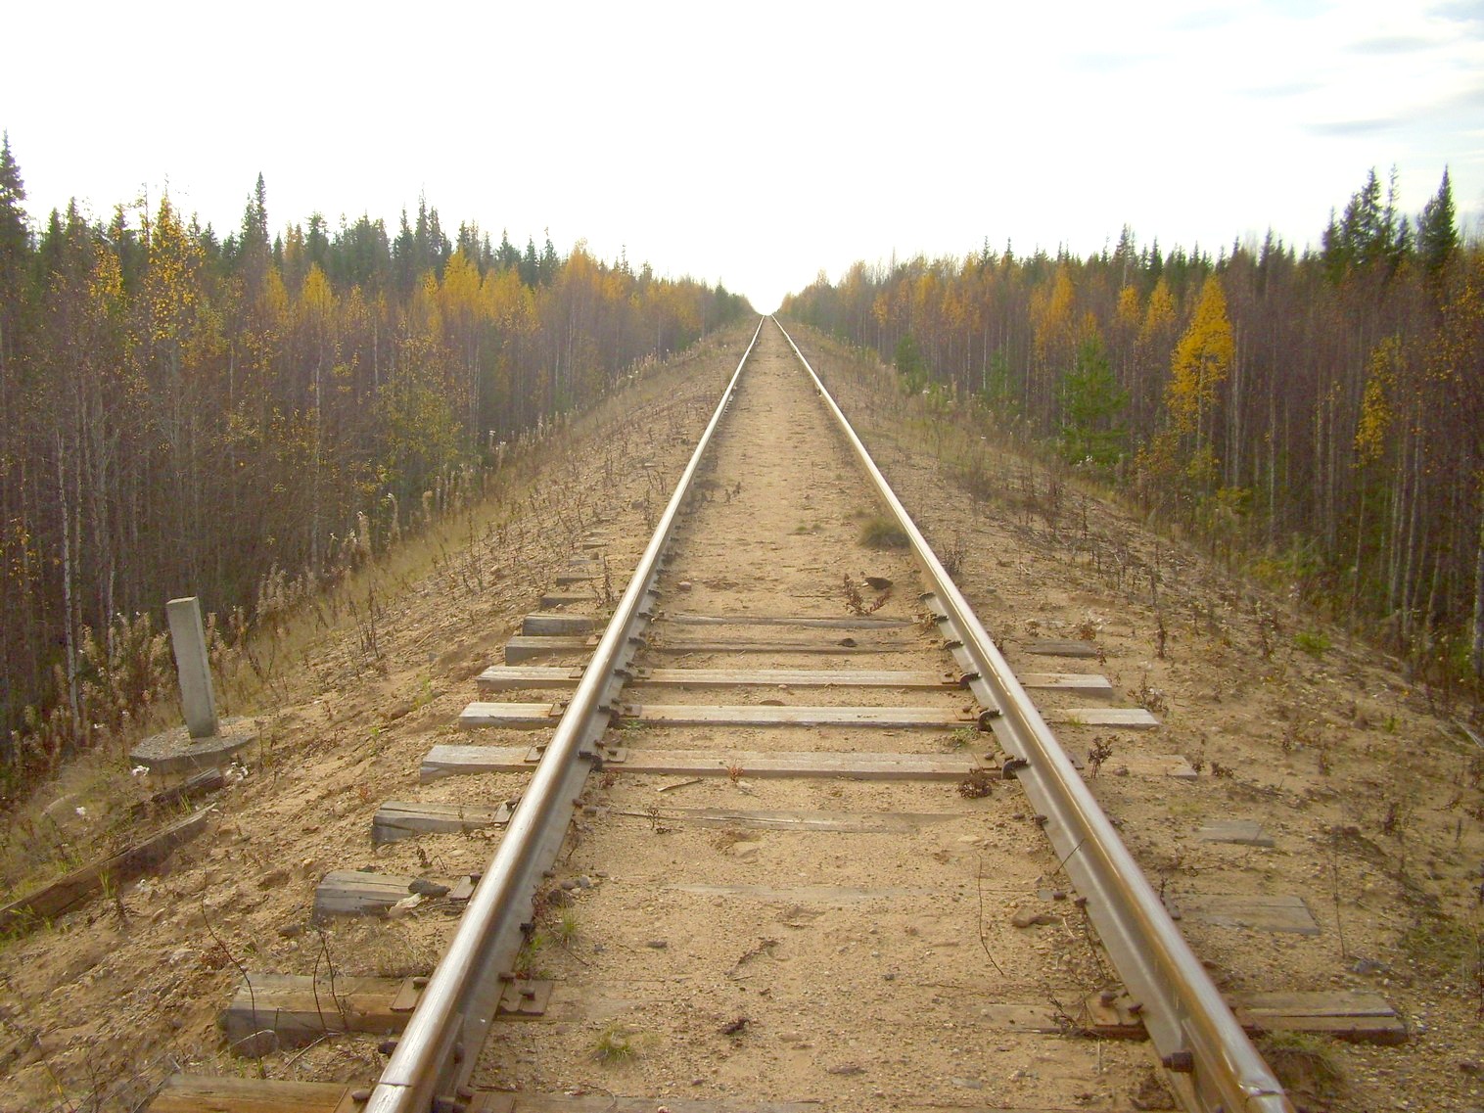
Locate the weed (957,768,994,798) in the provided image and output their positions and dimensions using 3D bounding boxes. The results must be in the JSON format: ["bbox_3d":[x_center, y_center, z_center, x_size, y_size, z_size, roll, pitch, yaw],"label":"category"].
[{"bbox_3d":[0.785,0.763,4.896,0.115,0.075,0.100,1,10,1],"label":"weed"}]

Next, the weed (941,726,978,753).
[{"bbox_3d":[0.809,0.679,5.385,0.130,0.070,0.110,1,10,1],"label":"weed"}]

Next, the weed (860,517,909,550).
[{"bbox_3d":[0.911,-0.155,9.281,0.310,0.195,0.270,1,10,1],"label":"weed"}]

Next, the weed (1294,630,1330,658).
[{"bbox_3d":[3.233,0.496,8.247,0.175,0.130,0.160,1,10,1],"label":"weed"}]

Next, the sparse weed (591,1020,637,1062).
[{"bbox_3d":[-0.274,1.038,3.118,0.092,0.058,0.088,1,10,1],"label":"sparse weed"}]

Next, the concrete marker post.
[{"bbox_3d":[-2.812,0.568,7.475,0.132,0.716,0.110,-5,12,-6],"label":"concrete marker post"}]

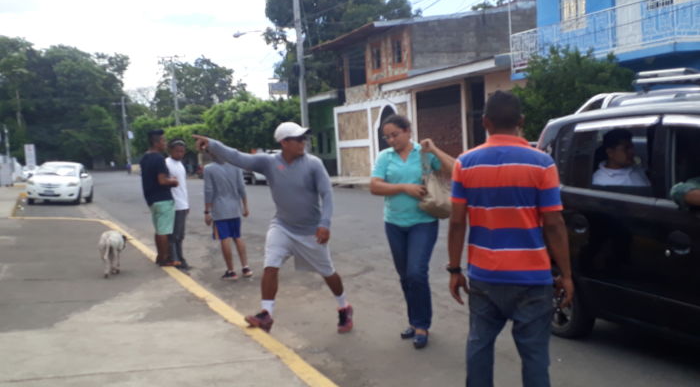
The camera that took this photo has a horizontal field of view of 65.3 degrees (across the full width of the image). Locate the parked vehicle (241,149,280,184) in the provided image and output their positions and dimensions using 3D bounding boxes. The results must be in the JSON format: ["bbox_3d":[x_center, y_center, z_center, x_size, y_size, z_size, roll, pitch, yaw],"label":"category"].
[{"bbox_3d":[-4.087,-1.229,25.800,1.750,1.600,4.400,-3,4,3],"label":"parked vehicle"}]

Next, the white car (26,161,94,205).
[{"bbox_3d":[-10.605,-0.371,19.973,1.690,1.470,4.300,-5,4,-19],"label":"white car"}]

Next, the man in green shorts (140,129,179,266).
[{"bbox_3d":[-2.460,0.045,6.995,0.450,1.700,0.500,-5,4,-22],"label":"man in green shorts"}]

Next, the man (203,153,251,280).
[{"bbox_3d":[-1.481,0.186,6.530,0.560,1.650,0.420,-5,4,-24],"label":"man"}]

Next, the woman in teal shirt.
[{"bbox_3d":[0.465,0.270,3.907,0.580,1.630,0.450,-2,4,12],"label":"woman in teal shirt"}]

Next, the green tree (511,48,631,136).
[{"bbox_3d":[4.644,-1.432,11.372,2.400,3.300,2.500,-5,5,-29],"label":"green tree"}]

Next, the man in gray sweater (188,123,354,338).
[{"bbox_3d":[-0.582,0.265,4.330,1.280,1.680,0.550,-3,4,9],"label":"man in gray sweater"}]

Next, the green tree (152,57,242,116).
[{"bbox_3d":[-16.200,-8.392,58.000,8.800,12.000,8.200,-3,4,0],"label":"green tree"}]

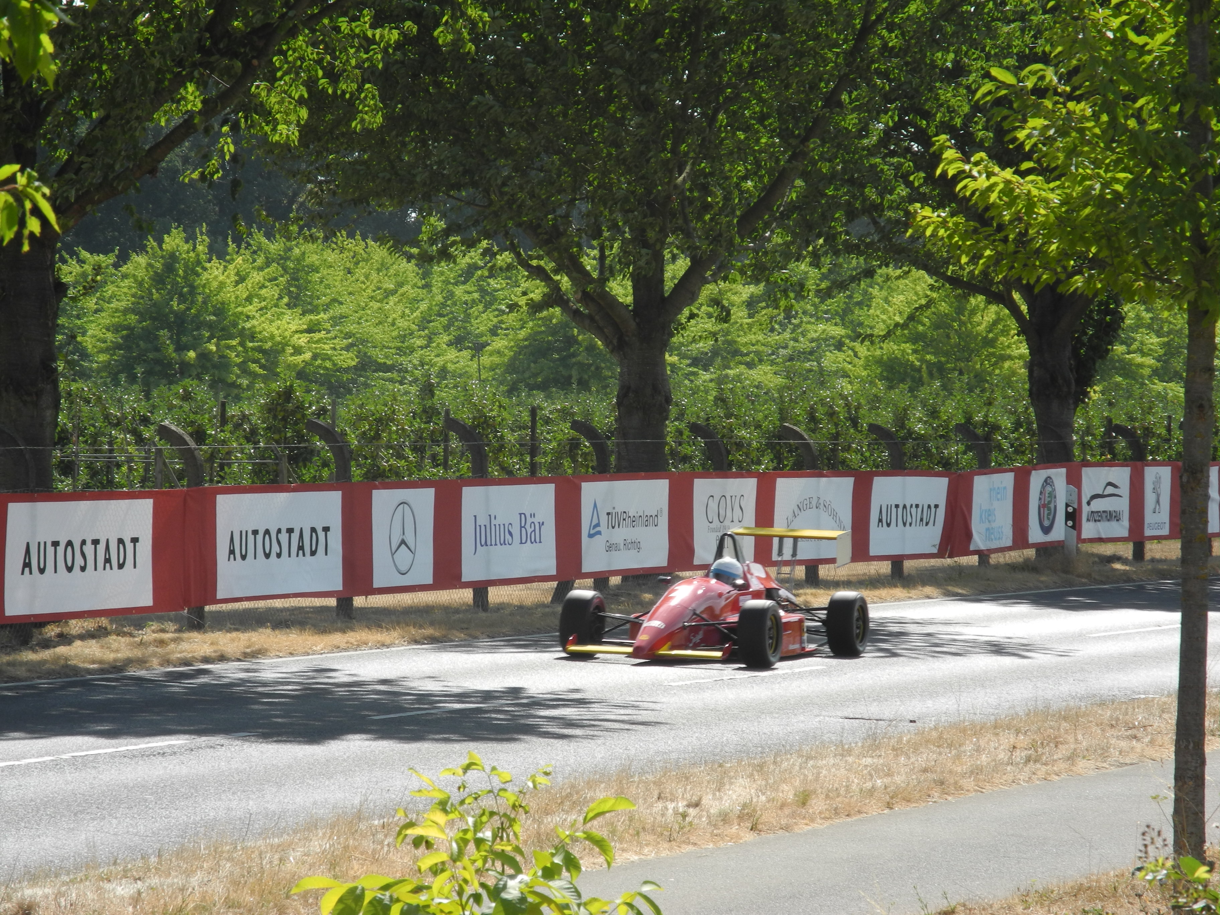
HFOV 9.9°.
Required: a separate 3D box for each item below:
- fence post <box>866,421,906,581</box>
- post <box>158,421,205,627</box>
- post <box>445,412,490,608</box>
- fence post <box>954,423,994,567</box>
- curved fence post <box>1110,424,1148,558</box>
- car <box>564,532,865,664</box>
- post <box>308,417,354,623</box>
[{"bbox_3d":[3.130,0.496,79.740,0.400,1.758,0.115,0,0,18],"label":"fence post"},{"bbox_3d":[-3.607,0.578,59.340,0.400,1.741,0.115,0,0,18],"label":"post"},{"bbox_3d":[-1.339,0.533,66.240,0.400,1.809,0.115,0,0,18],"label":"post"},{"bbox_3d":[4.303,0.456,83.300,0.440,1.750,0.115,0,0,19],"label":"fence post"},{"bbox_3d":[6.271,0.426,85.307,0.375,1.672,0.105,0,0,19],"label":"curved fence post"},{"bbox_3d":[0.917,1.123,57.907,1.750,1.040,4.280,2,1,18],"label":"car"},{"bbox_3d":[-2.490,0.539,62.740,0.400,1.782,0.115,0,0,18],"label":"post"}]

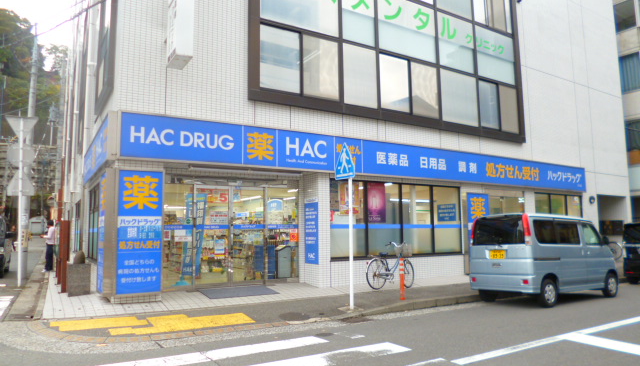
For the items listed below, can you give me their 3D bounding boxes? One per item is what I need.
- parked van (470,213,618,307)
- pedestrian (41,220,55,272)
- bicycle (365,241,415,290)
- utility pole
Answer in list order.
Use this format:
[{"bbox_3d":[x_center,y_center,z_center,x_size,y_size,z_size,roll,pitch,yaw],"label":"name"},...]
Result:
[{"bbox_3d":[4.940,1.610,9.640,3.395,1.760,1.475,3,-8,-33],"label":"parked van"},{"bbox_3d":[-8.621,1.989,14.091,0.420,1.636,0.450,3,-8,-32],"label":"pedestrian"},{"bbox_3d":[1.605,1.867,10.059,1.700,1.050,0.520,5,-9,-42],"label":"bicycle"},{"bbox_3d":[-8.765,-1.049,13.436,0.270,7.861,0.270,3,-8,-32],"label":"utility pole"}]

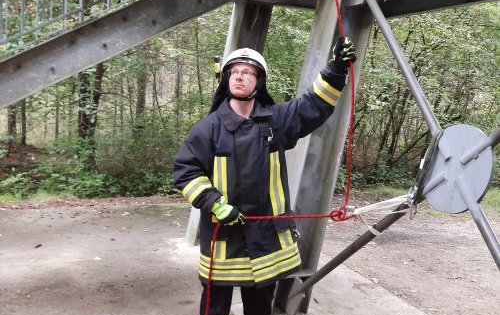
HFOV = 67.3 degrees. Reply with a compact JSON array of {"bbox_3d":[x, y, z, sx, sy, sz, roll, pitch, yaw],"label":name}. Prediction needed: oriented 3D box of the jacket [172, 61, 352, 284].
[{"bbox_3d":[0.035,0.085,2.000,0.910,1.130,0.450,1,0,9],"label":"jacket"}]

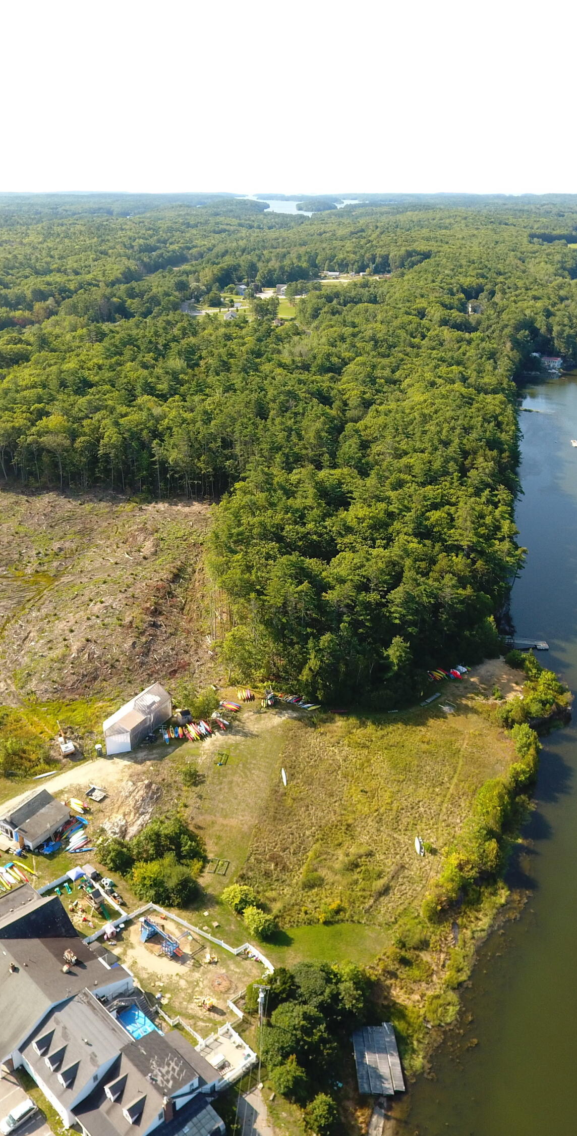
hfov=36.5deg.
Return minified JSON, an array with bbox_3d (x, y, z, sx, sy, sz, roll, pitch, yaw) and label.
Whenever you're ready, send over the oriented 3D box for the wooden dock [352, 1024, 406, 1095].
[{"bbox_3d":[12.930,71.310,126.830,6.300,0.900,11.000,-1,23,-3],"label":"wooden dock"}]

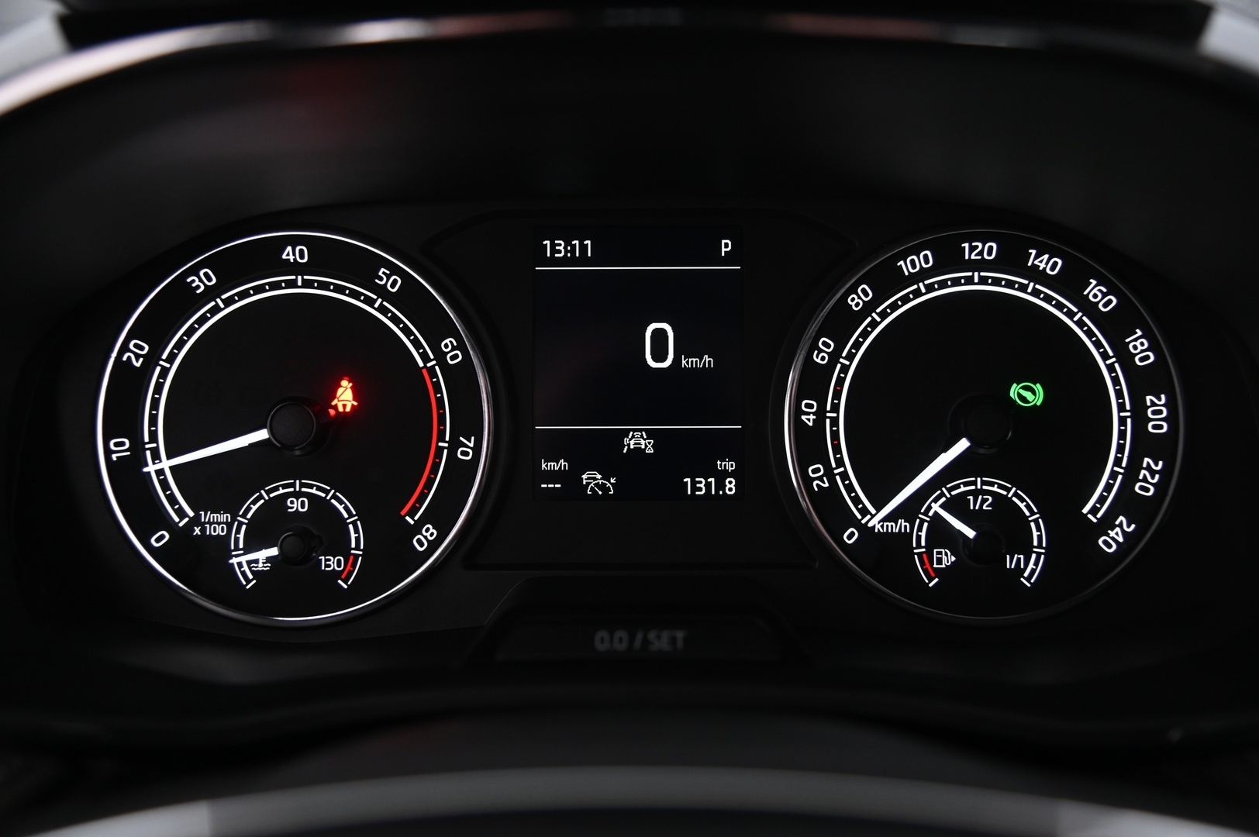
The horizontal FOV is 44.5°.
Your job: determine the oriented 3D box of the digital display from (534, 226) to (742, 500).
[{"bbox_3d":[0.002,-0.014,0.398,0.053,0.070,0.010,0,-3,-1],"label":"digital display"}]

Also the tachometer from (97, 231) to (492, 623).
[{"bbox_3d":[-0.085,0.002,0.395,0.101,0.100,0.020,0,-3,-1],"label":"tachometer"}]

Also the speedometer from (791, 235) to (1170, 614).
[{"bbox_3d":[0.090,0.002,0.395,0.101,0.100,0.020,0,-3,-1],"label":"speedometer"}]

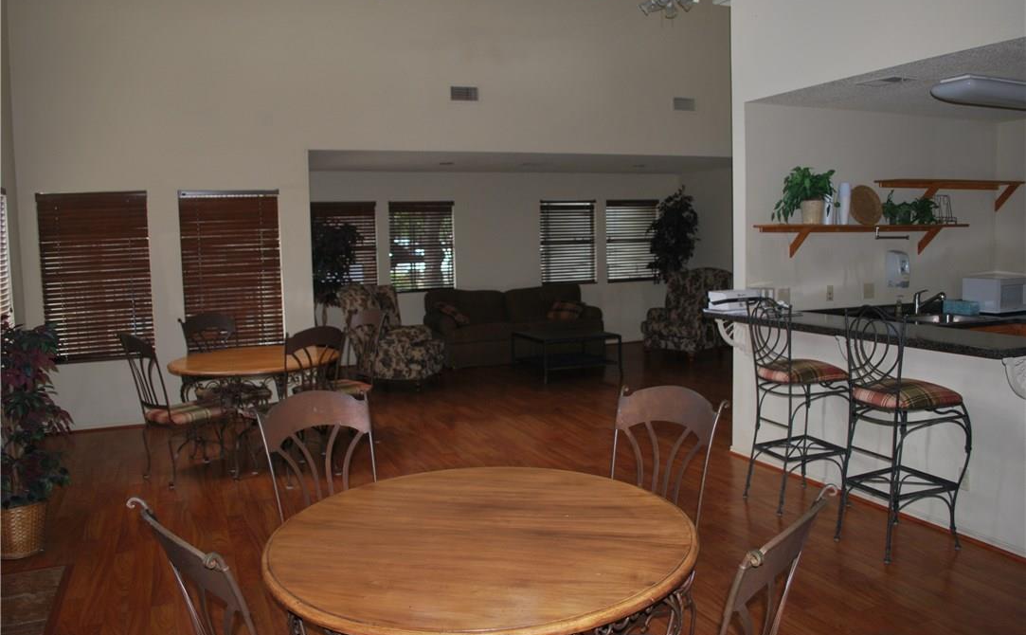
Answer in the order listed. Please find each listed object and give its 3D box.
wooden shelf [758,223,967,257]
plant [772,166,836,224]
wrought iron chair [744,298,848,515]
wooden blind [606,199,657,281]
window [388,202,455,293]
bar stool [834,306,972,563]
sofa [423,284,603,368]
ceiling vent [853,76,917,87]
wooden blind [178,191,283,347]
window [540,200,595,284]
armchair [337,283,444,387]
[{"bbox_3d":[2.551,-0.559,5.584,1.820,0.230,0.250,-4,6,-23],"label":"wooden shelf"},{"bbox_3d":[2.009,-0.829,5.320,0.370,0.390,0.320,-4,6,-24],"label":"plant"},{"bbox_3d":[1.632,0.492,4.480,0.500,1.180,0.430,-4,6,-23],"label":"wrought iron chair"},{"bbox_3d":[1.735,-1.117,11.197,0.862,1.183,0.100,-4,6,-23],"label":"wooden blind"},{"bbox_3d":[-1.173,-0.927,9.970,0.851,1.135,0.070,-4,6,-23],"label":"window"},{"bbox_3d":[1.939,0.547,3.886,0.510,1.220,0.430,-4,6,-24],"label":"bar stool"},{"bbox_3d":[-0.006,0.076,10.015,2.180,0.940,0.920,-4,6,-23],"label":"sofa"},{"bbox_3d":[2.252,-1.415,4.649,0.210,0.020,0.260,-4,6,-24],"label":"ceiling vent"},{"bbox_3d":[-2.595,-0.435,7.154,0.860,1.460,0.080,-4,6,-24],"label":"wooden blind"},{"bbox_3d":[0.783,-1.045,10.721,0.870,1.150,0.060,-4,6,-24],"label":"window"},{"bbox_3d":[-1.359,0.182,8.721,0.880,1.110,0.740,0,6,16],"label":"armchair"}]

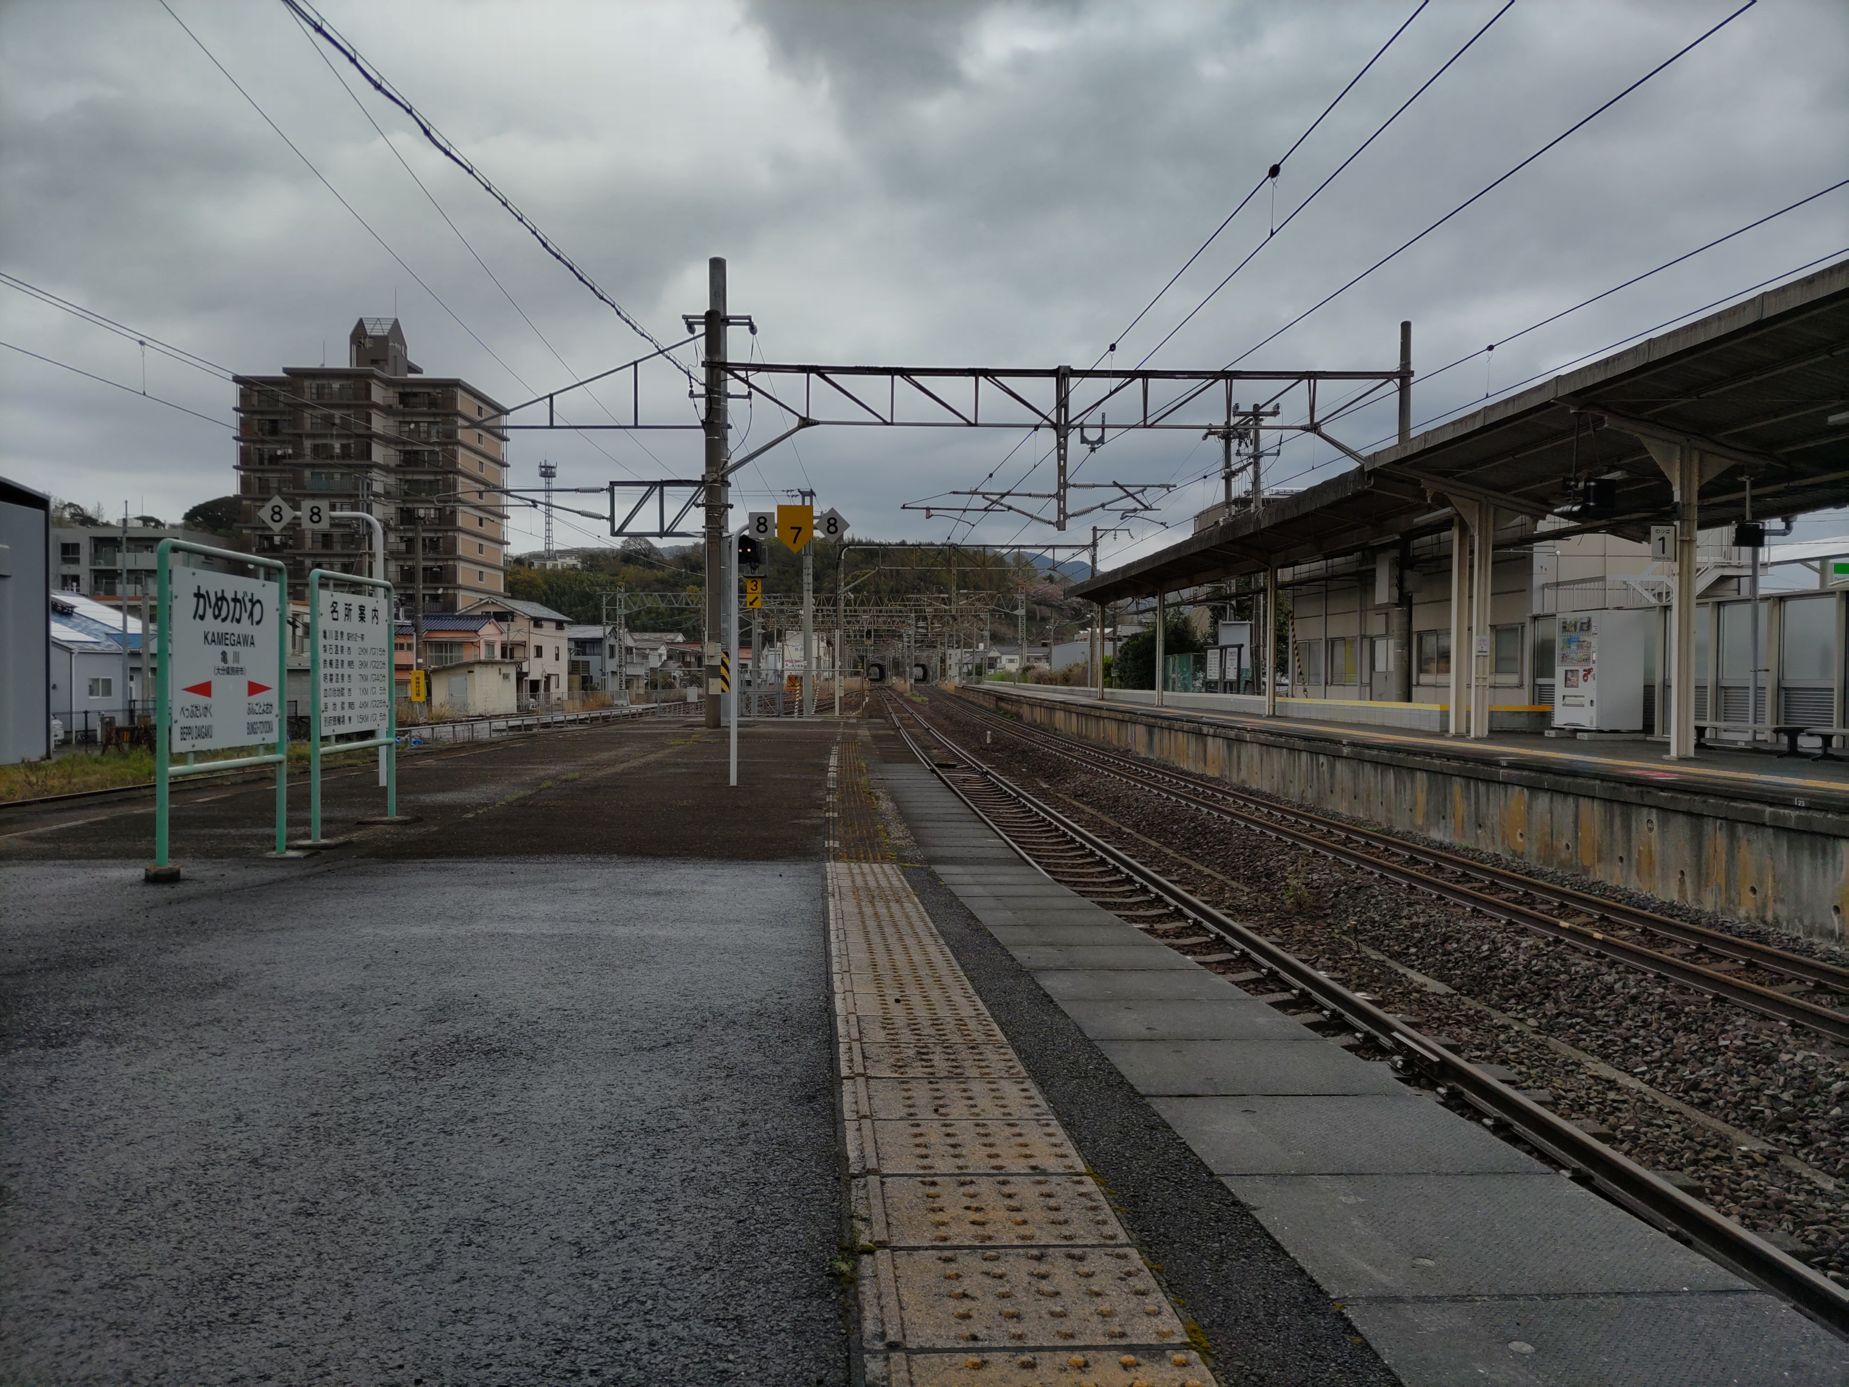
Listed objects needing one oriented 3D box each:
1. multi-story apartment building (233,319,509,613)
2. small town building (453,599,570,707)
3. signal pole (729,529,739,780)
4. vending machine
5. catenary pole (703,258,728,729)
[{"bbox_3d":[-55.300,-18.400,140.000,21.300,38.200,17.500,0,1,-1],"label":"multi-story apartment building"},{"bbox_3d":[-36.200,-3.550,122.000,7.100,9.300,9.100,0,1,7],"label":"small town building"},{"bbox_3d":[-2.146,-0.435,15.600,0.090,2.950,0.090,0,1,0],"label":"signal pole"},{"bbox_3d":[10.780,-0.355,22.150,0.740,1.830,1.150,0,1,-5],"label":"vending machine"},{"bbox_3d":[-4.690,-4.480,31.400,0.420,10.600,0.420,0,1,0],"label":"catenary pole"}]

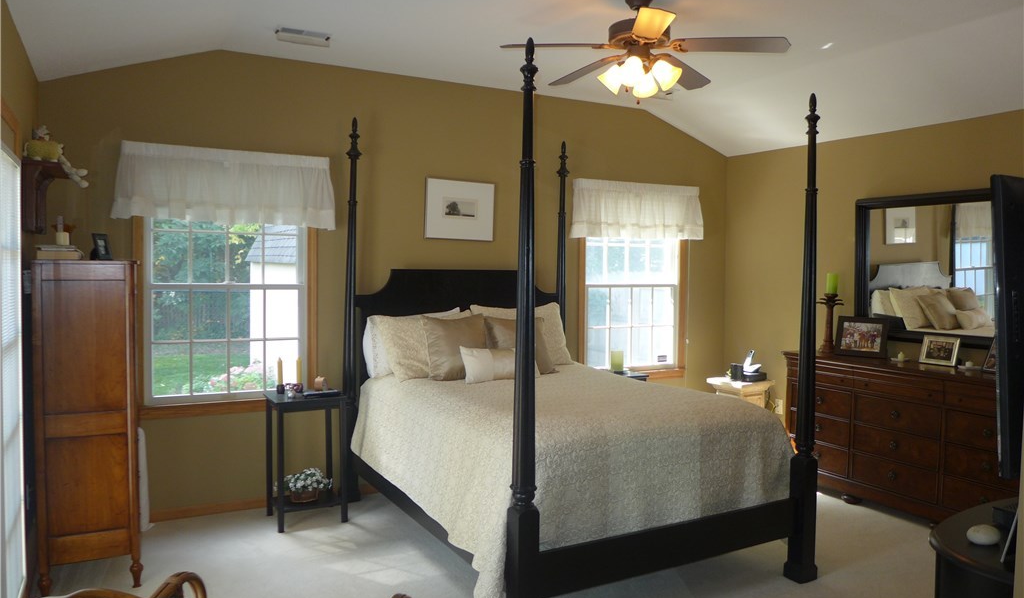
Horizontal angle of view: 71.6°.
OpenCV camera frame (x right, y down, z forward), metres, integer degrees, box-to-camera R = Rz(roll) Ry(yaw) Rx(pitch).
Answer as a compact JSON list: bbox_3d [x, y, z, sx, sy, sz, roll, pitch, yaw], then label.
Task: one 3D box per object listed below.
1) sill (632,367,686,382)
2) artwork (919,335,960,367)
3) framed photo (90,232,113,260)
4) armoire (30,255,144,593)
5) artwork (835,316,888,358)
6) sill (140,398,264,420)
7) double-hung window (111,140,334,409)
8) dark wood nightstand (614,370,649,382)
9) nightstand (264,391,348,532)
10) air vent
[{"bbox_3d":[0.957,0.622,5.575,1.060,0.070,0.080,-1,3,-28],"label":"sill"},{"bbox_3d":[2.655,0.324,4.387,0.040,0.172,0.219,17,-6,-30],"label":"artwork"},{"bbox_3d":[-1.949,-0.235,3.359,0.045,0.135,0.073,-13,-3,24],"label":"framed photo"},{"bbox_3d":[-2.030,0.570,3.448,0.399,1.492,0.688,-1,3,-28],"label":"armoire"},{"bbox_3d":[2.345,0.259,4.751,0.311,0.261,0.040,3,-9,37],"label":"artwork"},{"bbox_3d":[-1.652,0.643,4.203,1.040,0.068,0.080,-1,3,-28],"label":"sill"},{"bbox_3d":[-1.653,-0.128,4.171,1.160,1.470,0.130,-1,3,-28],"label":"double-hung window"},{"bbox_3d":[0.734,0.912,5.178,0.407,0.719,0.317,-1,3,-28],"label":"dark wood nightstand"},{"bbox_3d":[-1.193,0.930,4.150,0.411,0.730,0.321,-1,3,-28],"label":"nightstand"},{"bbox_3d":[-1.134,-1.412,3.863,0.295,0.035,0.200,-1,3,-28],"label":"air vent"}]

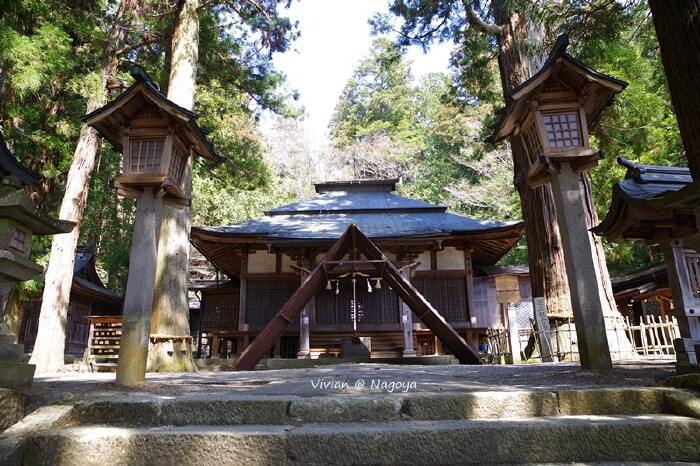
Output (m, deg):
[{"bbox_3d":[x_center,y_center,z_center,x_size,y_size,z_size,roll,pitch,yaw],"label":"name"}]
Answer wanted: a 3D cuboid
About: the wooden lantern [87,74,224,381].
[{"bbox_3d":[-2.262,-0.108,5.215,1.230,3.340,1.050,-1,-15,0],"label":"wooden lantern"}]

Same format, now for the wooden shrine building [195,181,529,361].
[{"bbox_3d":[0.268,1.101,18.132,10.800,7.450,9.600,-1,-15,0],"label":"wooden shrine building"}]

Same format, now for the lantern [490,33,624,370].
[{"bbox_3d":[2.361,-0.326,4.996,1.230,3.400,1.050,-3,-15,3],"label":"lantern"}]

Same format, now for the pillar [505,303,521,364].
[{"bbox_3d":[3.364,2.040,9.481,0.190,1.240,0.190,-1,-15,0],"label":"pillar"}]

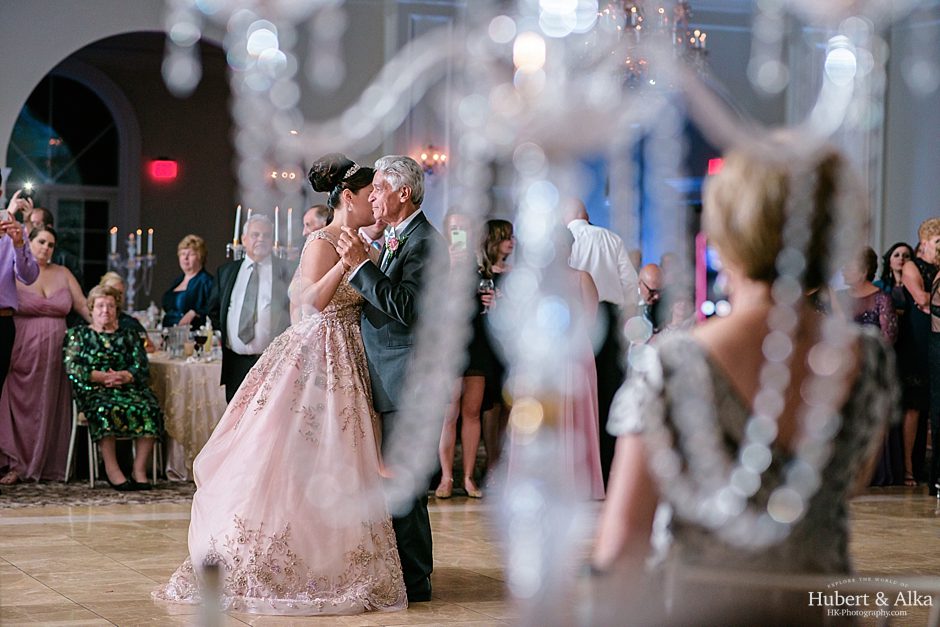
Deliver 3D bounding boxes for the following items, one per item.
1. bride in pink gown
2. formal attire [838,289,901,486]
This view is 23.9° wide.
[{"bbox_3d":[-0.747,0.272,8.800,0.960,1.730,0.800,1,1,-2],"label":"bride in pink gown"},{"bbox_3d":[2.585,0.462,14.400,0.480,1.280,0.360,2,1,30],"label":"formal attire"}]

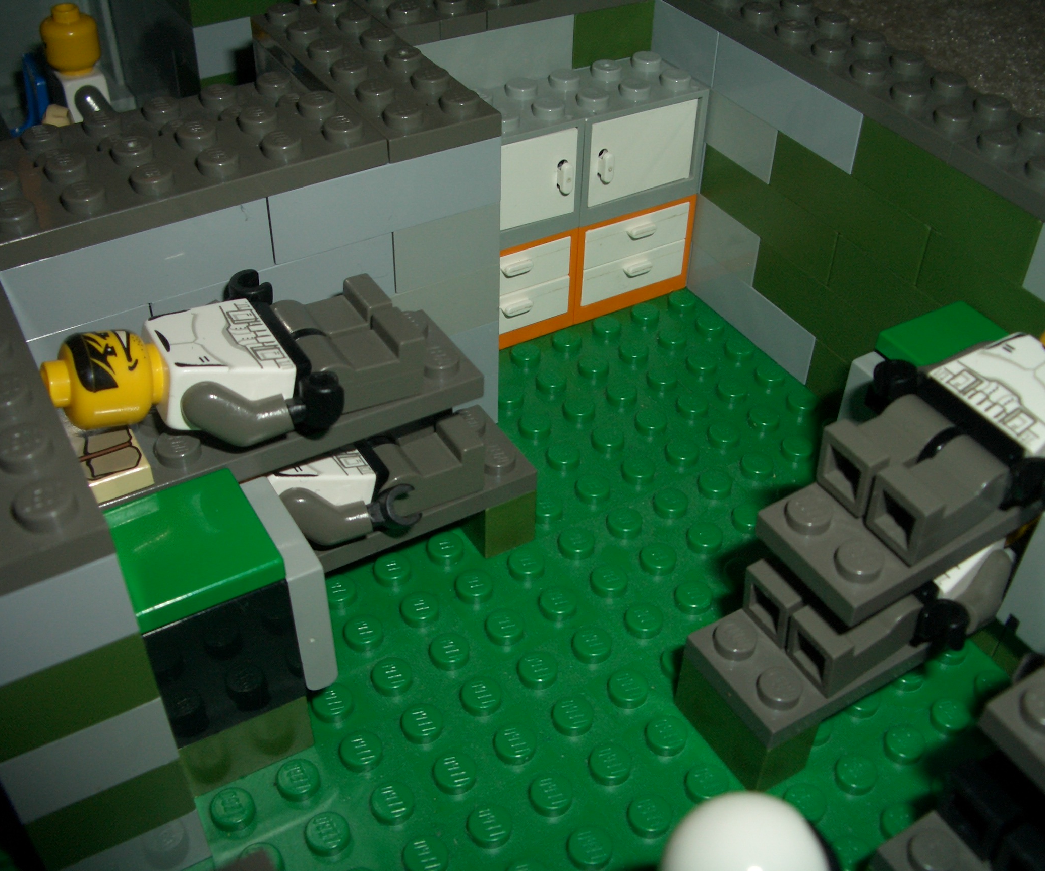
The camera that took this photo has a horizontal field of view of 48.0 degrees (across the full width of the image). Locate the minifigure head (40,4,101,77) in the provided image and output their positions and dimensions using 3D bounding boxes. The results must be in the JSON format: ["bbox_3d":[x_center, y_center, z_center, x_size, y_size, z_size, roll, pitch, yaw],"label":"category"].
[{"bbox_3d":[-0.085,-0.074,0.221,0.010,0.011,0.010,-7,42,-10],"label":"minifigure head"}]

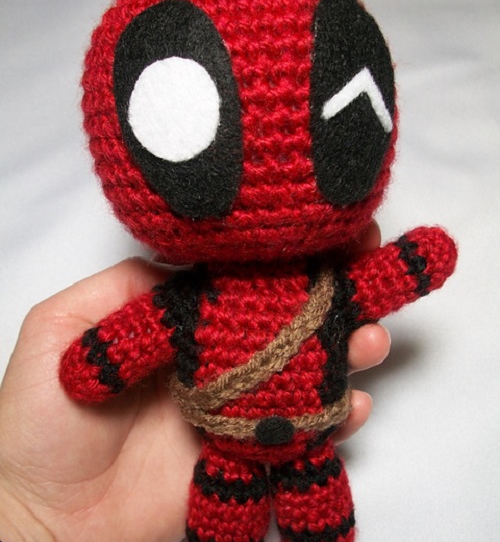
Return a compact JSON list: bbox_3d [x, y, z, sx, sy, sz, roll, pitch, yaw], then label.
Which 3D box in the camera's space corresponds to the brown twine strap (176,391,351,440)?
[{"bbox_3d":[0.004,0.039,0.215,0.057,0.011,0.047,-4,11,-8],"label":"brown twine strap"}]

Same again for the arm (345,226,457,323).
[{"bbox_3d":[0.049,0.001,0.216,0.038,0.021,0.021,-31,14,5],"label":"arm"}]

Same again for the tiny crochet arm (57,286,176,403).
[{"bbox_3d":[-0.038,0.022,0.197,0.038,0.022,0.022,-32,14,-16],"label":"tiny crochet arm"}]

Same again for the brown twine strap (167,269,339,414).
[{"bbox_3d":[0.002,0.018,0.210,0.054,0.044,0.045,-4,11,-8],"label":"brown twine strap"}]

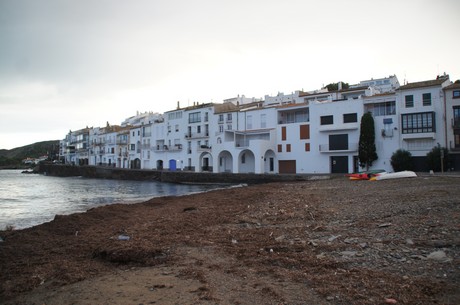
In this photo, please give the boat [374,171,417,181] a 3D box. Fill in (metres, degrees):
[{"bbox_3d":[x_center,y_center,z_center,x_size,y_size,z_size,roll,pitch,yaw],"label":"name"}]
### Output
[{"bbox_3d":[16.679,2.294,34.500,4.200,0.600,1.500,-3,-2,-15],"label":"boat"}]

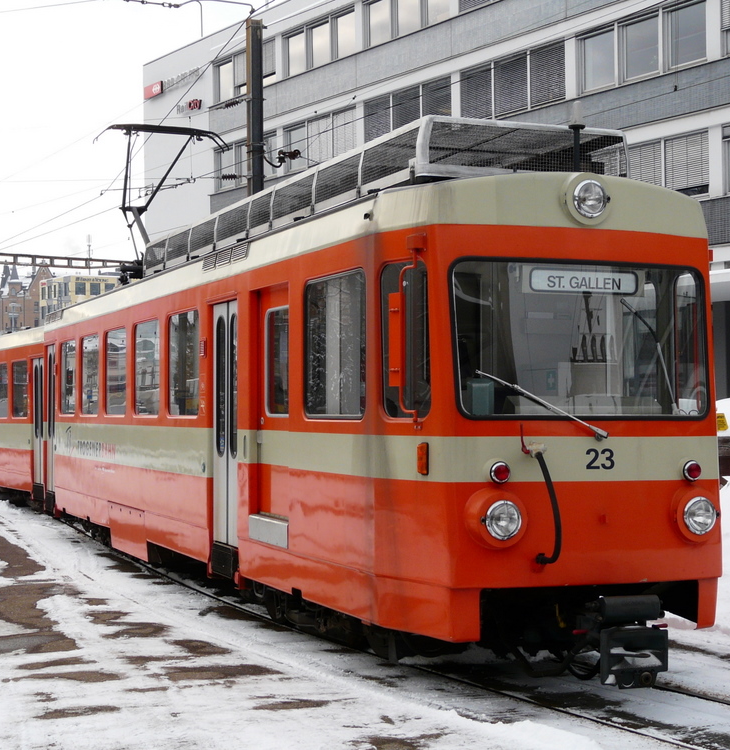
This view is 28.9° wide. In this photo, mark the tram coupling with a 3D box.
[{"bbox_3d":[1.596,1.639,8.704,0.430,0.540,0.400,1,-2,-22],"label":"tram coupling"}]

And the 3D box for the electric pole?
[{"bbox_3d":[-1.713,-1.573,22.193,0.220,8.090,0.220,1,-2,-28],"label":"electric pole"}]

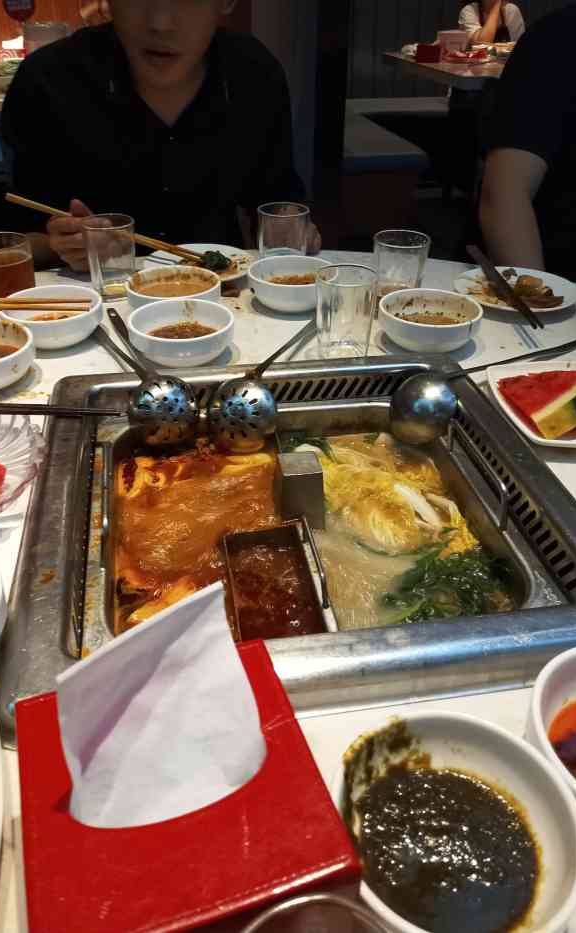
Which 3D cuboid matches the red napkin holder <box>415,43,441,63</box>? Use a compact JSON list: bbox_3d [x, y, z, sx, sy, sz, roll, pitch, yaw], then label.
[{"bbox_3d":[0.648,-1.963,3.200,0.122,0.074,0.122,-9,37,-14],"label":"red napkin holder"}]

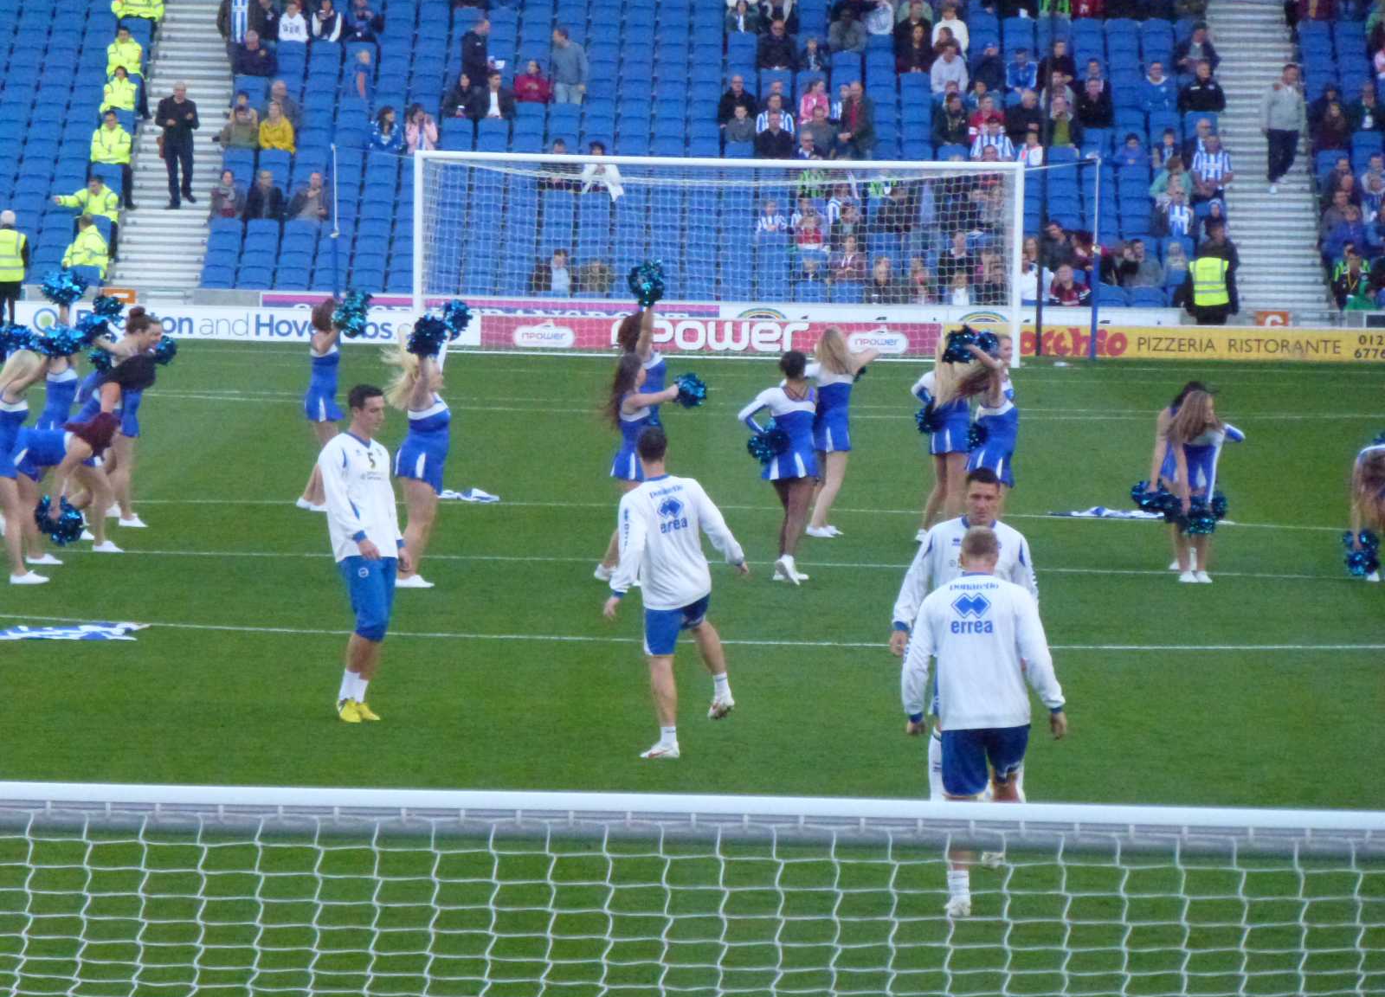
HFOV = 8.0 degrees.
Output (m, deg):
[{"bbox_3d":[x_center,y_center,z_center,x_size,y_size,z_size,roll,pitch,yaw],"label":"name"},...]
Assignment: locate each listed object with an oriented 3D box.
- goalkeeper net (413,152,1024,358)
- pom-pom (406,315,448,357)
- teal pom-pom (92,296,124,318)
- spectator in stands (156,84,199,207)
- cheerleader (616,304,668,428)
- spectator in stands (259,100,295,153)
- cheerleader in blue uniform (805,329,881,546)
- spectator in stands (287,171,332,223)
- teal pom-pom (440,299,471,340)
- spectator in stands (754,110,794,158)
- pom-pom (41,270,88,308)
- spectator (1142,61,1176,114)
[{"bbox_3d":[0.325,-3.017,124.796,7.540,2.550,2.050,1,3,0],"label":"goalkeeper net"},{"bbox_3d":[-1.809,-1.108,68.000,0.290,0.290,0.280,1,3,0],"label":"pom-pom"},{"bbox_3d":[-4.457,-1.436,76.000,0.260,0.240,0.260,1,2,0],"label":"teal pom-pom"},{"bbox_3d":[-7.165,-4.915,138.600,0.570,1.770,0.420,1,2,0],"label":"spectator in stands"},{"bbox_3d":[-0.396,-0.682,78.500,0.500,1.770,0.500,1,3,7],"label":"cheerleader"},{"bbox_3d":[-5.842,-4.986,139.967,0.500,1.200,0.800,1,3,0],"label":"spectator in stands"},{"bbox_3d":[1.076,-0.515,76.500,0.680,1.580,0.500,3,3,40],"label":"cheerleader in blue uniform"},{"bbox_3d":[-5.275,-3.897,136.891,0.600,1.200,0.800,1,3,0],"label":"spectator in stands"},{"bbox_3d":[-1.619,-1.224,67.900,0.250,0.270,0.260,1,2,0],"label":"teal pom-pom"},{"bbox_3d":[1.130,-4.760,138.509,0.540,1.280,0.750,1,3,0],"label":"spectator in stands"},{"bbox_3d":[-4.653,-1.551,73.800,0.350,0.300,0.340,1,3,0],"label":"pom-pom"},{"bbox_3d":[6.652,-5.638,142.222,0.520,1.220,0.800,1,3,0],"label":"spectator"}]

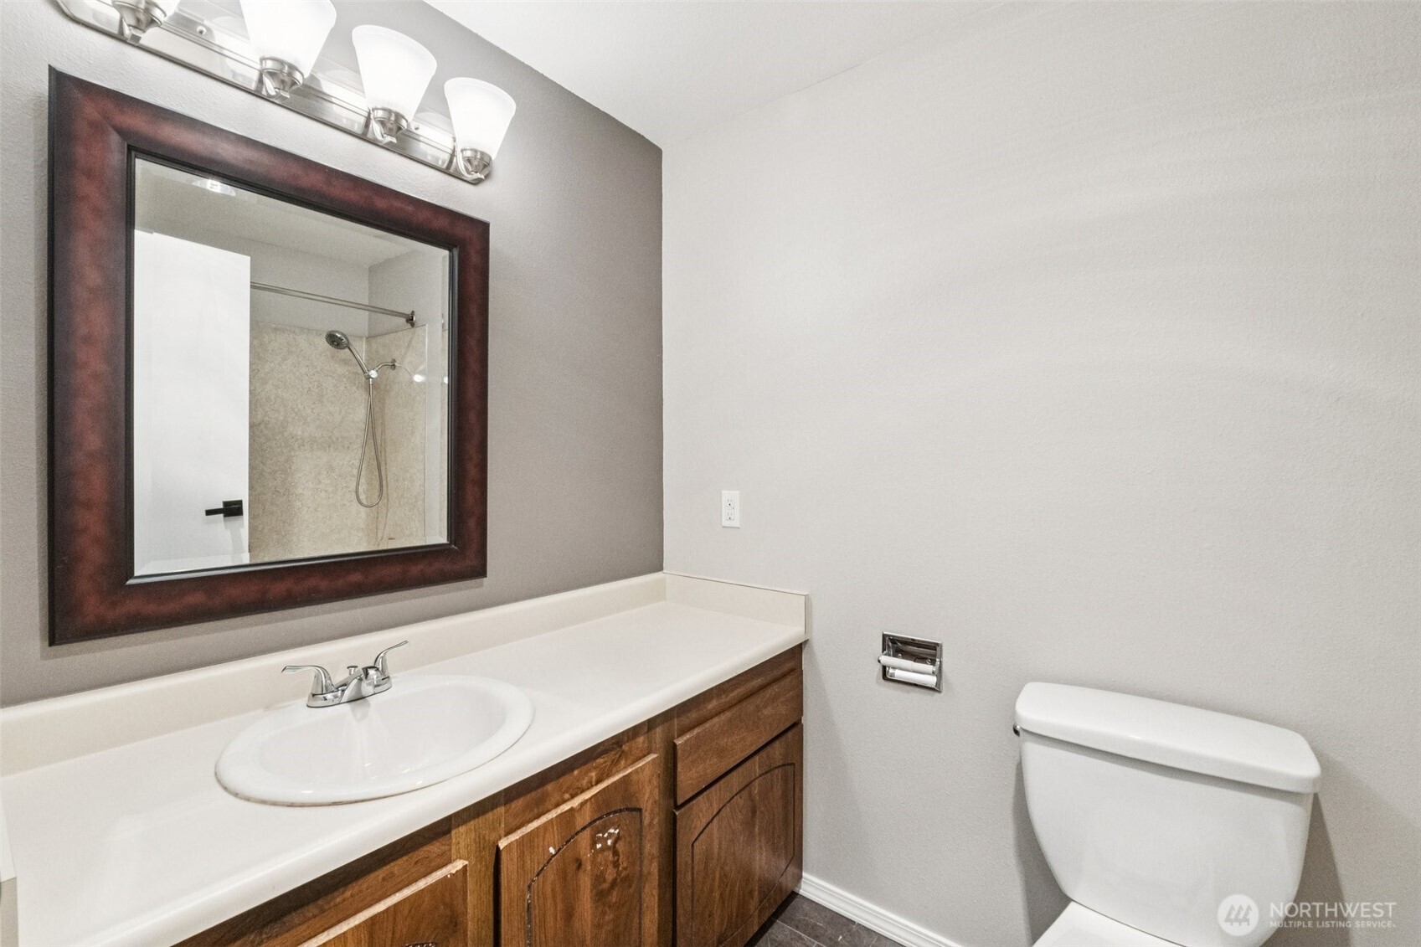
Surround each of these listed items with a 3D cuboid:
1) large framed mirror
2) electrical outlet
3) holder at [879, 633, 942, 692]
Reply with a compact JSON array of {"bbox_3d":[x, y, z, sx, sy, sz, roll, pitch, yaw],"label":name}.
[{"bbox_3d":[-0.821,-0.187,1.240,0.035,0.912,0.757,0,0,38],"label":"large framed mirror"},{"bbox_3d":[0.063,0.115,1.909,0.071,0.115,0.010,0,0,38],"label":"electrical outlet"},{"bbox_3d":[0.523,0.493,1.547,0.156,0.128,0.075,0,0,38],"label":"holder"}]

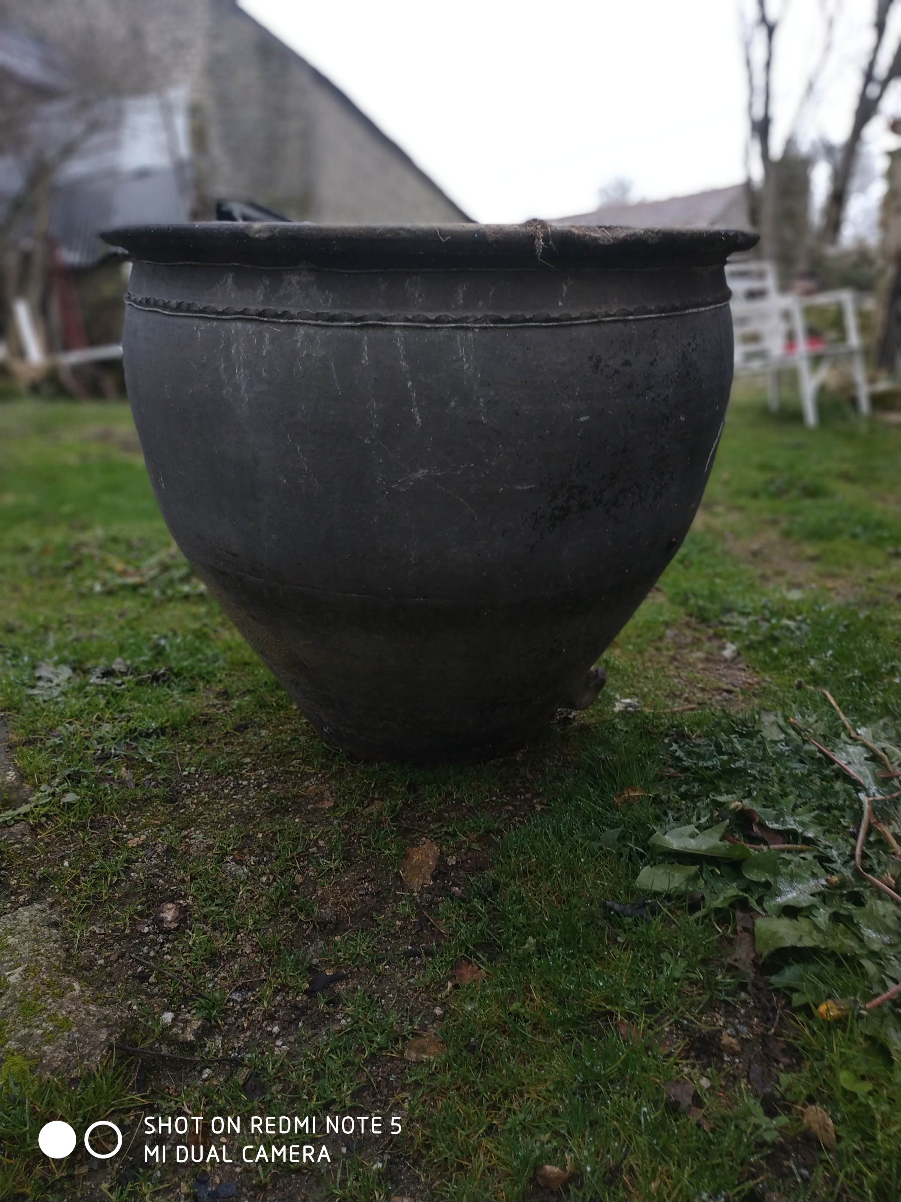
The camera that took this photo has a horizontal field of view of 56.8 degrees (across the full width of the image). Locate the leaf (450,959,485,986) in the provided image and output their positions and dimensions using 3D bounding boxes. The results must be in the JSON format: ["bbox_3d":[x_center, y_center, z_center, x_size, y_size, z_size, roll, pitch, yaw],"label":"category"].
[{"bbox_3d":[0.019,0.392,0.879,0.037,0.010,0.029,0,24,0],"label":"leaf"}]

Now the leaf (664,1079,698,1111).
[{"bbox_3d":[0.209,0.448,0.755,0.029,0.012,0.024,0,24,0],"label":"leaf"}]

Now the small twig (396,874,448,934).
[{"bbox_3d":[-0.037,0.381,1.052,0.012,0.009,0.131,-12,26,-28],"label":"small twig"}]

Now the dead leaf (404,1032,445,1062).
[{"bbox_3d":[-0.028,0.460,0.854,0.042,0.014,0.031,-7,24,-17],"label":"dead leaf"}]

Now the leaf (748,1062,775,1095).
[{"bbox_3d":[0.289,0.443,0.774,0.021,0.010,0.028,0,24,0],"label":"leaf"}]

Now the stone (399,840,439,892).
[{"bbox_3d":[-0.040,0.357,1.131,0.044,0.024,0.090,5,25,11],"label":"stone"}]

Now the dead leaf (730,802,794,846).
[{"bbox_3d":[0.428,0.305,1.145,0.045,0.035,0.090,-9,24,-20],"label":"dead leaf"}]

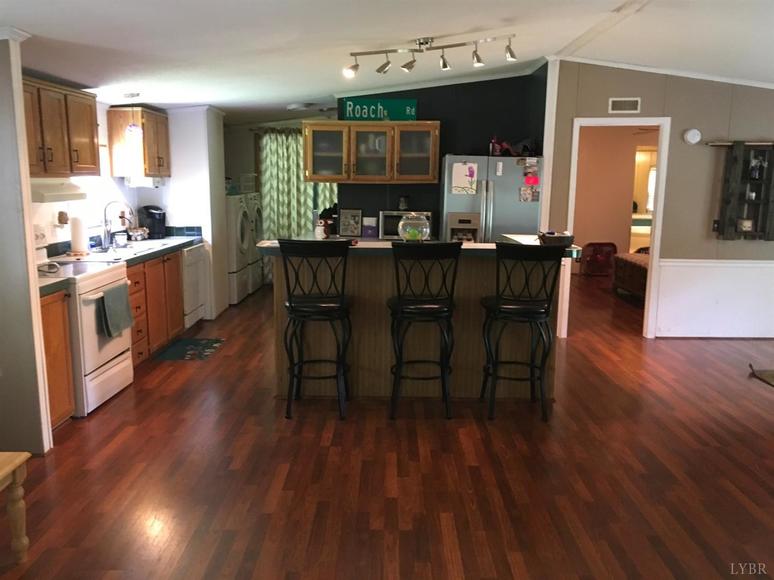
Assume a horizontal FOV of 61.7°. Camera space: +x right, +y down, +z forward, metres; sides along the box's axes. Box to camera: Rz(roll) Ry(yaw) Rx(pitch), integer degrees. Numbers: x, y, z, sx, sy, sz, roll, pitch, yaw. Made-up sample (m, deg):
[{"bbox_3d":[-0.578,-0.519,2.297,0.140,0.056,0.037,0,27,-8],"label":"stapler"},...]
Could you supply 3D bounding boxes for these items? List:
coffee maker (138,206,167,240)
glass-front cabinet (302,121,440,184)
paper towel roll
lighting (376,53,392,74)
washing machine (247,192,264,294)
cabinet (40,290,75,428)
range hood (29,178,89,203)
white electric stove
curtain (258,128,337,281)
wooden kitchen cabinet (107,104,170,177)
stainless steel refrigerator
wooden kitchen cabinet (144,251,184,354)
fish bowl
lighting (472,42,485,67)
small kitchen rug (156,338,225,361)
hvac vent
[{"bbox_3d":[-2.380,-0.693,6.566,0.215,0.330,0.290,-9,14,-43],"label":"coffee maker"},{"bbox_3d":[-0.147,-1.408,6.676,1.365,0.615,0.330,1,10,2],"label":"glass-front cabinet"},{"bbox_3d":[-2.449,-0.430,5.151,0.140,0.290,0.140,1,10,0],"label":"paper towel roll"},{"bbox_3d":[-0.017,-1.512,4.331,0.108,0.145,0.090,1,10,1],"label":"lighting"},{"bbox_3d":[-2.150,-0.646,8.784,0.730,1.300,0.680,1,10,1],"label":"washing machine"},{"bbox_3d":[-2.324,0.437,3.900,0.580,0.860,0.460,1,10,1],"label":"cabinet"},{"bbox_3d":[-2.401,-0.680,4.364,0.480,0.157,0.750,1,10,2],"label":"range hood"},{"bbox_3d":[-2.256,0.172,4.481,0.680,1.180,0.760,1,10,1],"label":"white electric stove"},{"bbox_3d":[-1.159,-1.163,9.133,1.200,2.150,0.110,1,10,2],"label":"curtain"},{"bbox_3d":[-2.409,-1.432,6.359,0.310,0.635,0.680,1,10,2],"label":"wooden kitchen cabinet"},{"bbox_3d":[1.006,-0.453,6.535,0.910,1.735,0.780,1,10,1],"label":"stainless steel refrigerator"},{"bbox_3d":[-2.269,0.093,5.849,0.580,0.860,0.920,1,10,1],"label":"wooden kitchen cabinet"},{"bbox_3d":[0.201,-0.453,4.653,0.230,0.220,0.230,1,10,1],"label":"fish bowl"},{"bbox_3d":[0.625,-1.606,4.423,0.085,0.155,0.090,-2,10,-13],"label":"lighting"},{"bbox_3d":[-1.776,0.527,5.867,0.460,0.012,0.760,0,10,-3],"label":"small kitchen rug"},{"bbox_3d":[2.204,-1.708,6.002,0.290,0.150,0.025,1,10,2],"label":"hvac vent"}]

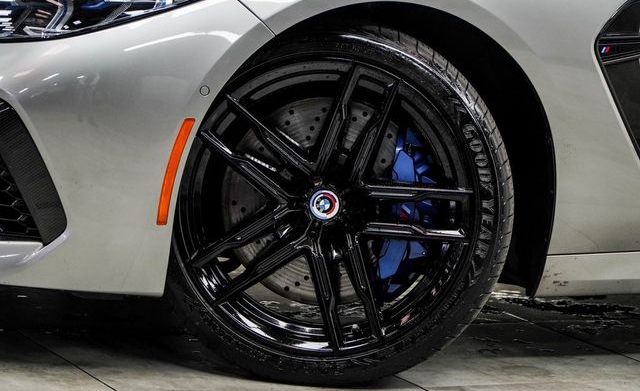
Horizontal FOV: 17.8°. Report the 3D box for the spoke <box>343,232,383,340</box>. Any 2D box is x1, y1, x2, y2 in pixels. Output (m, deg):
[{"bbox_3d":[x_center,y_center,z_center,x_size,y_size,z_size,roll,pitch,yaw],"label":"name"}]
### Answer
[{"bbox_3d":[0.078,0.162,3.626,0.028,0.192,0.045,-14,3,3],"label":"spoke"}]

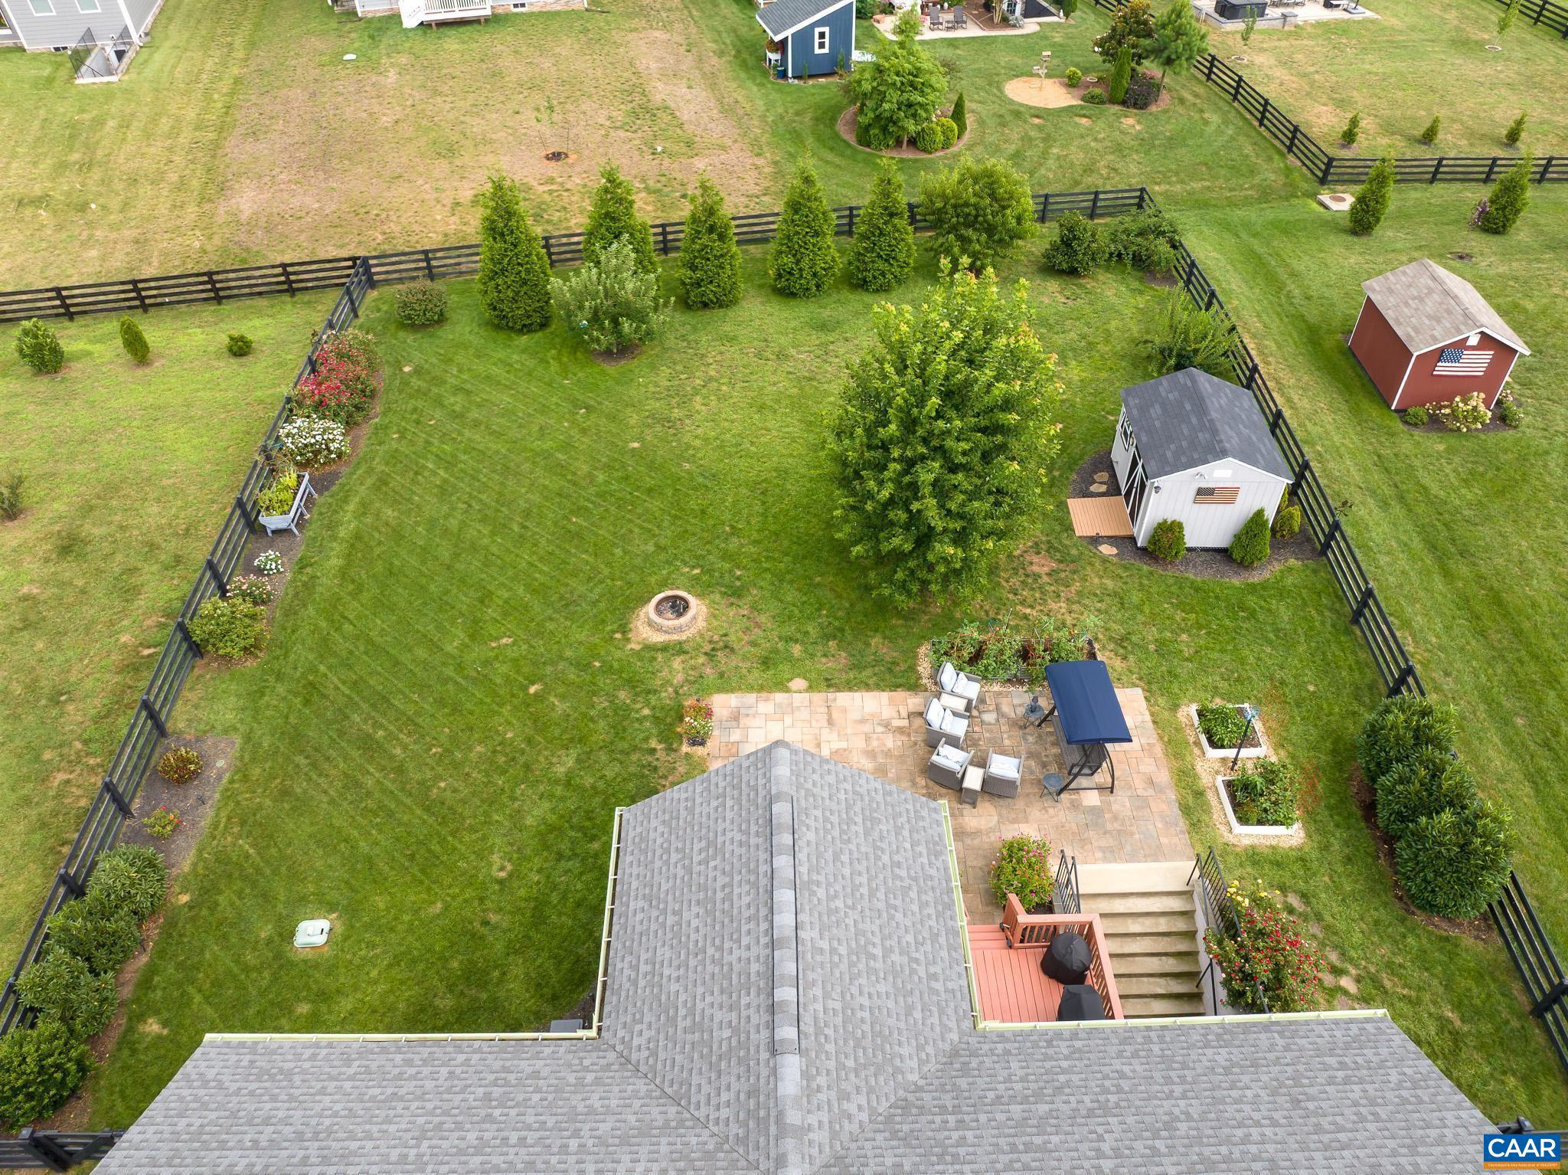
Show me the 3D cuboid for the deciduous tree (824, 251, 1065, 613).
[{"bbox_3d":[3.716,-3.391,24.986,5.500,8.000,5.500,0,43,0],"label":"deciduous tree"}]

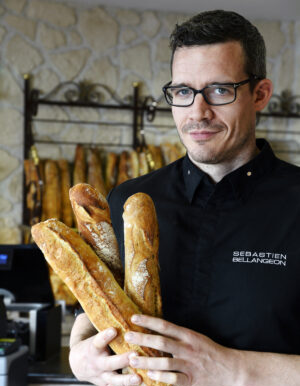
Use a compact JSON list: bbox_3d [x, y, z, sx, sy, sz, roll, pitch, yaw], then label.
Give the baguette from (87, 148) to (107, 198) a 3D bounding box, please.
[{"bbox_3d":[-0.231,-0.018,4.147,0.062,0.362,0.062,-7,-2,-28],"label":"baguette"}]

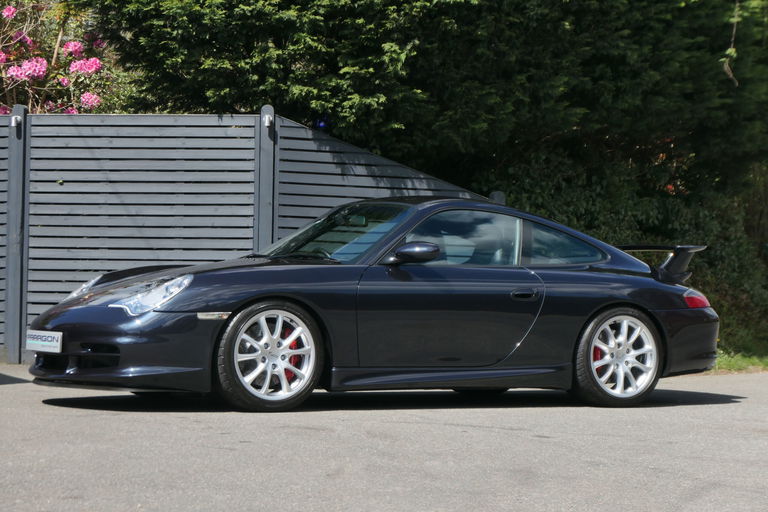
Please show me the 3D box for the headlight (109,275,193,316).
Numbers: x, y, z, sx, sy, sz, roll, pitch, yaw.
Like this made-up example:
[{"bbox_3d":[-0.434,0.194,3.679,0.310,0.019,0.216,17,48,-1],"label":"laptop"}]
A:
[{"bbox_3d":[-1.232,0.214,10.704,0.420,0.235,0.330,2,-1,-30],"label":"headlight"}]

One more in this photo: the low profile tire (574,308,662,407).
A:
[{"bbox_3d":[1.382,0.610,12.126,0.635,0.630,0.290,2,-1,-30],"label":"low profile tire"}]

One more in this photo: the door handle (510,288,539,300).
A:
[{"bbox_3d":[0.819,0.224,11.669,0.200,0.060,0.040,2,-1,-30],"label":"door handle"}]

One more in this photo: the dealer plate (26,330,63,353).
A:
[{"bbox_3d":[-1.892,0.475,11.056,0.020,0.112,0.520,2,-1,-30],"label":"dealer plate"}]

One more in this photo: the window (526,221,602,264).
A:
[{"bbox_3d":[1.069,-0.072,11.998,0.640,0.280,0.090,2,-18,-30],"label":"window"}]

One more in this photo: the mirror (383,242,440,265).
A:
[{"bbox_3d":[0.154,-0.019,11.261,0.270,0.120,0.225,2,-1,-30],"label":"mirror"}]

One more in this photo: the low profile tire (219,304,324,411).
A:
[{"bbox_3d":[-0.650,0.541,10.938,0.640,0.635,0.240,2,-1,-30],"label":"low profile tire"}]

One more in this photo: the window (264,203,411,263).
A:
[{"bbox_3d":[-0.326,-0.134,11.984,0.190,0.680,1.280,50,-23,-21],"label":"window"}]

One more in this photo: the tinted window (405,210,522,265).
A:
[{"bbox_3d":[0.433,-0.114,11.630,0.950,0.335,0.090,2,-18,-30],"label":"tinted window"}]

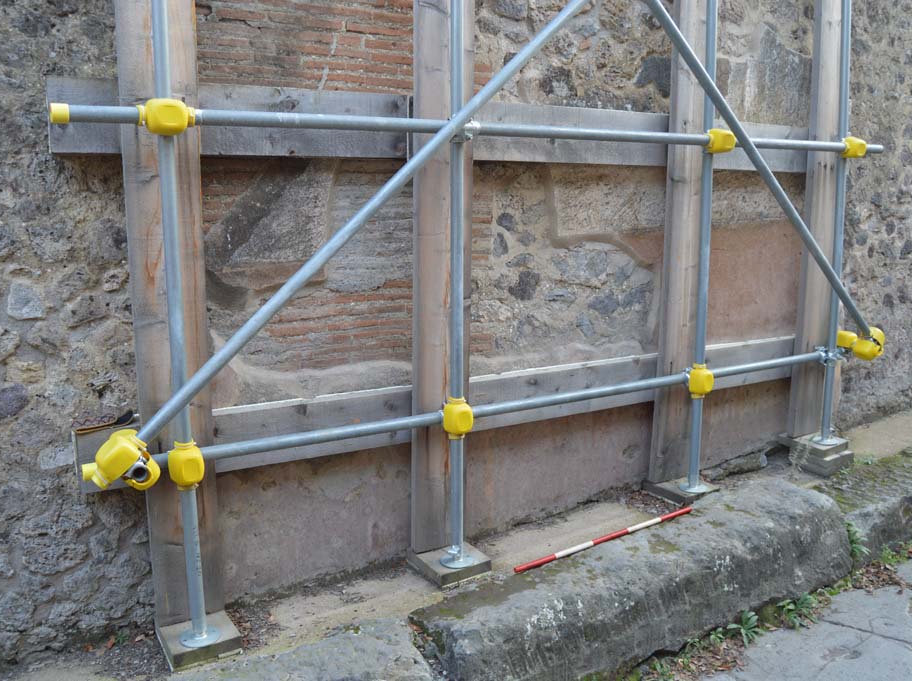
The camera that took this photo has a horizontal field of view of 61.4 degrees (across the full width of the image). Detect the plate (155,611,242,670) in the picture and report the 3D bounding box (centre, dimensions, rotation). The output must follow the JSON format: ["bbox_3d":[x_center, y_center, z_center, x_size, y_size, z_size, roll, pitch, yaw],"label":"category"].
[{"bbox_3d":[-0.876,1.002,2.616,0.232,0.054,0.275,-6,11,-30],"label":"plate"}]

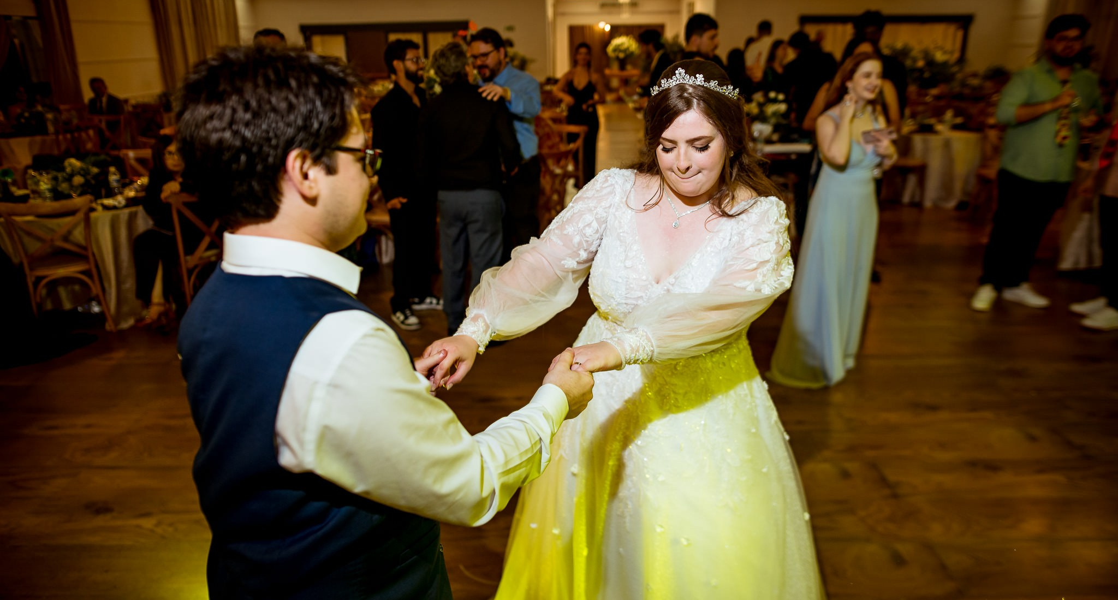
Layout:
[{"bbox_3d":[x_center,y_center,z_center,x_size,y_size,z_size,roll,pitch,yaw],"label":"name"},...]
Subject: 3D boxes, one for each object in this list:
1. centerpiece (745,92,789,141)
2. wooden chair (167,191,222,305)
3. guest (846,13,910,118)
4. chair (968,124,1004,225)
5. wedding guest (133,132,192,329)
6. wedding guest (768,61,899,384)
[{"bbox_3d":[1.915,-1.815,7.216,0.460,0.450,0.460,-1,19,0],"label":"centerpiece"},{"bbox_3d":[-2.185,-0.318,4.819,0.480,0.870,0.520,-12,22,-28],"label":"wooden chair"},{"bbox_3d":[2.303,-1.202,5.734,0.500,1.840,0.320,-5,20,-14],"label":"guest"},{"bbox_3d":[4.300,-1.208,7.139,0.460,0.880,0.500,0,20,3],"label":"chair"},{"bbox_3d":[-2.317,-0.468,4.754,0.720,1.200,0.520,-11,22,-26],"label":"wedding guest"},{"bbox_3d":[1.364,-0.464,3.936,0.560,1.640,0.580,-13,23,-31],"label":"wedding guest"}]

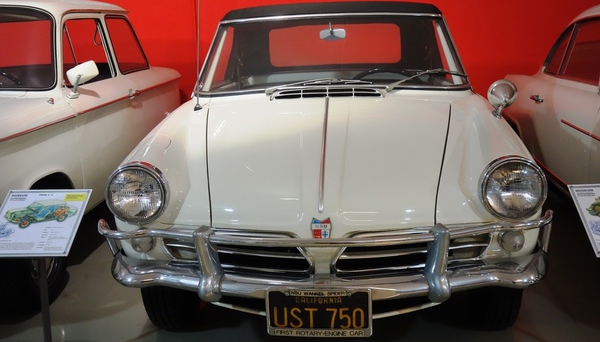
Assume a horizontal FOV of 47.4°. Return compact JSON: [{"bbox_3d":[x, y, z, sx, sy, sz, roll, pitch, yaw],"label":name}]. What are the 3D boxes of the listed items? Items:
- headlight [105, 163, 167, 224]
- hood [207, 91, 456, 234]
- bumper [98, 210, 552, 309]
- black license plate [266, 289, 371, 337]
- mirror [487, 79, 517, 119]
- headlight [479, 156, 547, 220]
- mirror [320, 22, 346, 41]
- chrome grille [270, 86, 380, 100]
[{"bbox_3d":[-0.533,0.069,2.269,0.212,0.208,0.110,-1,12,5],"label":"headlight"},{"bbox_3d":[0.098,-0.072,2.566,1.090,0.340,1.100,-1,12,5],"label":"hood"},{"bbox_3d":[0.063,0.259,2.147,1.490,0.260,0.340,-1,12,5],"label":"bumper"},{"bbox_3d":[0.058,0.427,2.054,0.314,0.158,0.025,-1,12,5],"label":"black license plate"},{"bbox_3d":[0.835,-0.303,2.850,0.125,0.165,0.090,-2,12,-1],"label":"mirror"},{"bbox_3d":[0.674,0.049,2.174,0.212,0.208,0.110,-1,12,5],"label":"headlight"},{"bbox_3d":[0.170,-0.723,3.589,0.145,0.100,0.055,1,12,13],"label":"mirror"},{"bbox_3d":[0.126,-0.357,3.117,0.520,0.060,0.130,-1,12,5],"label":"chrome grille"}]

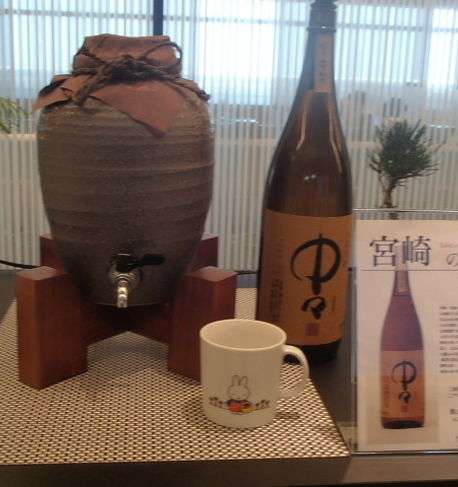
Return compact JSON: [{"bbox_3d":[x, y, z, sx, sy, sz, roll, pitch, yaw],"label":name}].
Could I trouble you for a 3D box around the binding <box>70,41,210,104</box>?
[{"bbox_3d":[-0.096,-0.185,0.770,0.150,0.068,0.130,1,13,-7],"label":"binding"}]

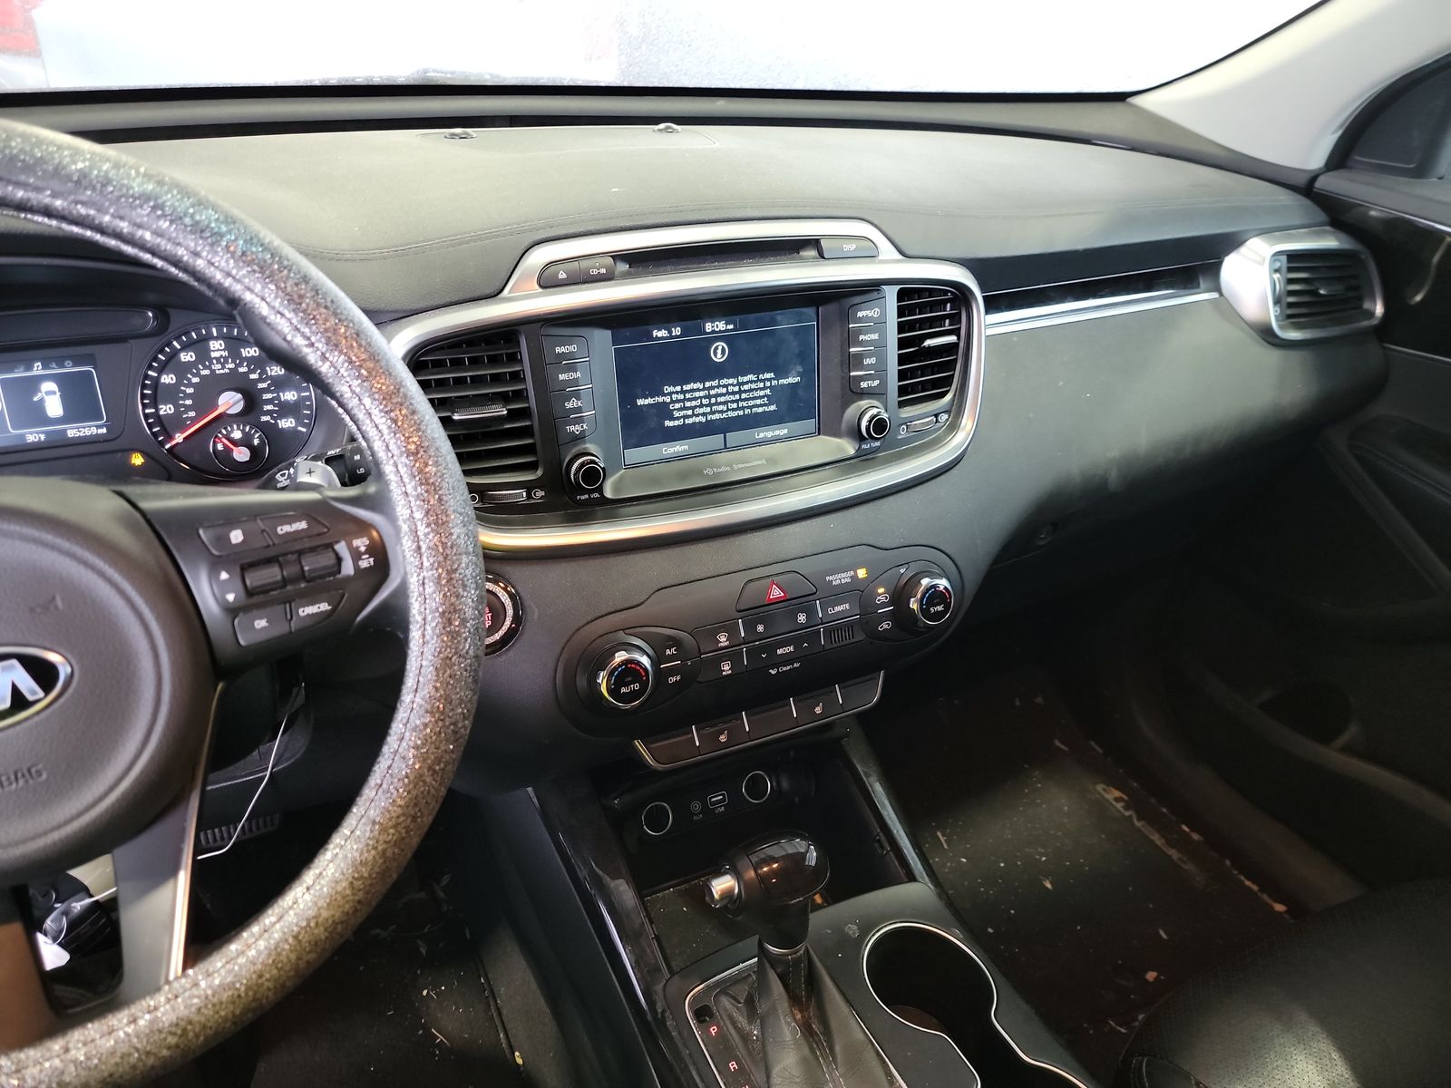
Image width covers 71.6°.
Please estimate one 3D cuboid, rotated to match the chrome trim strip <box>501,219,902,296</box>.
[{"bbox_3d":[-0.007,-0.192,0.658,0.297,0.036,0.032,-12,17,-24],"label":"chrome trim strip"}]

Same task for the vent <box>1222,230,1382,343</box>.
[{"bbox_3d":[0.530,-0.235,0.927,0.155,0.098,0.075,-8,16,-19],"label":"vent"}]

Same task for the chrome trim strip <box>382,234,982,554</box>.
[{"bbox_3d":[0.001,-0.092,0.685,0.440,0.180,0.045,-12,21,-24],"label":"chrome trim strip"}]

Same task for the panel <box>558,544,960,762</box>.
[{"bbox_3d":[0.035,0.077,0.688,0.310,0.140,0.050,-12,17,-24],"label":"panel"}]

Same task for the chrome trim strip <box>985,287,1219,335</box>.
[{"bbox_3d":[0.328,-0.202,0.861,0.275,0.018,0.018,-13,22,-26],"label":"chrome trim strip"}]

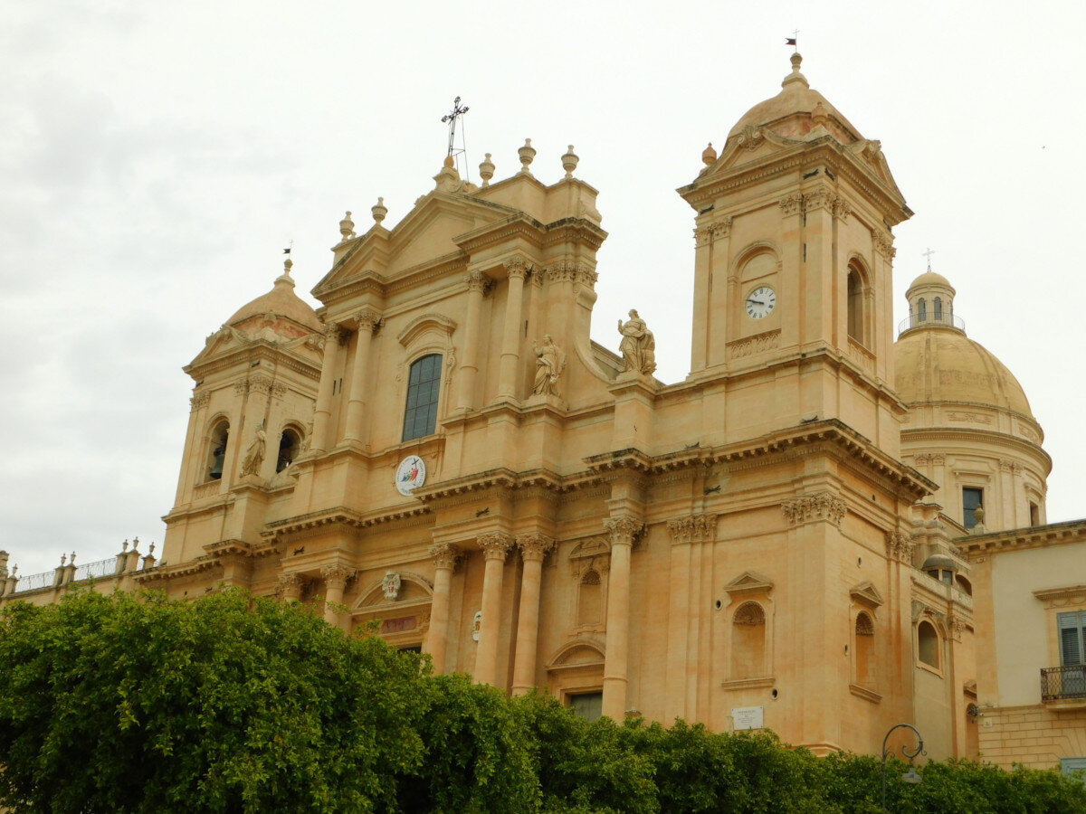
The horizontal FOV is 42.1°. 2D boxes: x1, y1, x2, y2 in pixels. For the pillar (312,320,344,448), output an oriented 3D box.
[{"bbox_3d":[-9.782,-0.689,63.375,0.866,6.814,0.866,-14,-29,38],"label":"pillar"}]

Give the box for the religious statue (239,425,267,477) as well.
[{"bbox_3d":[-14.208,2.136,69.825,1.050,2.650,0.800,-15,-29,38],"label":"religious statue"}]

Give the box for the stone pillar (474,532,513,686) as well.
[{"bbox_3d":[-2.036,8.803,51.341,1.059,8.643,1.059,-14,-29,38],"label":"stone pillar"}]

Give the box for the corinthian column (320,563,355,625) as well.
[{"bbox_3d":[-9.289,10.951,59.557,1.100,8.900,1.100,-15,-29,38],"label":"corinthian column"}]

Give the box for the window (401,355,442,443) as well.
[{"bbox_3d":[-5.274,-0.465,62.806,2.050,4.050,0.300,-15,-29,38],"label":"window"}]

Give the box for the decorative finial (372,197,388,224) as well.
[{"bbox_3d":[-8.548,-10.073,73.479,0.844,1.980,0.844,4,-23,2],"label":"decorative finial"}]

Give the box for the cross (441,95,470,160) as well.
[{"bbox_3d":[-4.610,-14.589,73.477,1.740,3.610,0.218,-15,-29,38],"label":"cross"}]

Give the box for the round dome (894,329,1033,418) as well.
[{"bbox_3d":[27.629,-1.108,100.337,14.399,7.815,14.399,4,-23,2],"label":"round dome"}]

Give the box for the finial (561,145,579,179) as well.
[{"bbox_3d":[1.305,-11.680,67.270,0.853,1.980,0.853,4,-23,2],"label":"finial"}]

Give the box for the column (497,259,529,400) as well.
[{"bbox_3d":[-1.368,-3.332,63.514,0.848,7.308,0.848,4,-23,2],"label":"column"}]

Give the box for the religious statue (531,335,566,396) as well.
[{"bbox_3d":[0.210,-1.905,63.098,1.305,3.067,0.957,-15,-29,38],"label":"religious statue"}]

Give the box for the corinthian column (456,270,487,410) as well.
[{"bbox_3d":[-3.150,-2.763,60.545,0.950,6.650,0.950,4,-23,2],"label":"corinthian column"}]

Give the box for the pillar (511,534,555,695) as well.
[{"bbox_3d":[-0.672,9.103,53.488,1.100,8.900,1.100,-15,-29,38],"label":"pillar"}]

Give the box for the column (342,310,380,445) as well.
[{"bbox_3d":[-9.021,-1.325,69.766,0.848,7.308,0.848,-15,-29,38],"label":"column"}]

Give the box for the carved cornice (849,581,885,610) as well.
[{"bbox_3d":[12.165,6.944,52.758,0.522,0.935,2.262,-15,-29,38],"label":"carved cornice"}]

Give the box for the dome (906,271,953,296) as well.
[{"bbox_3d":[28.273,-8.895,103.556,3.542,2.156,3.542,-14,-29,38],"label":"dome"}]

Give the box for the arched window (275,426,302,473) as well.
[{"bbox_3d":[-14.508,2.903,80.443,0.522,3.654,1.653,-15,-29,38],"label":"arched window"}]

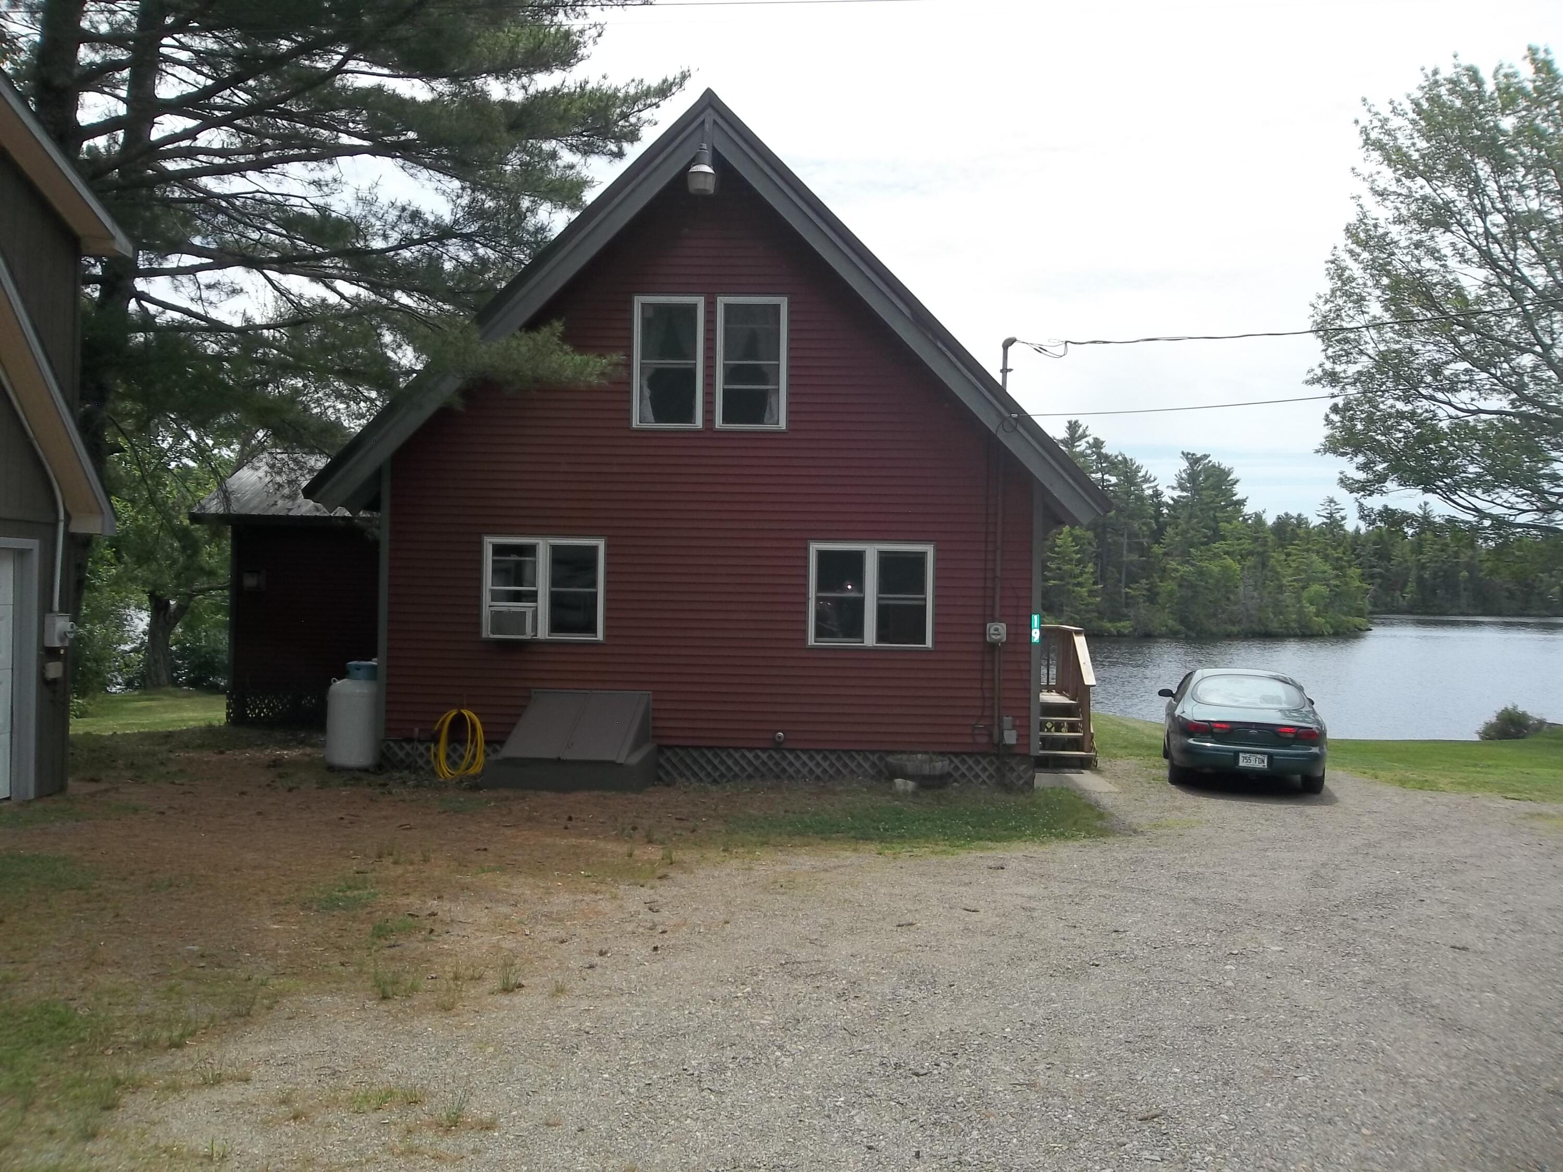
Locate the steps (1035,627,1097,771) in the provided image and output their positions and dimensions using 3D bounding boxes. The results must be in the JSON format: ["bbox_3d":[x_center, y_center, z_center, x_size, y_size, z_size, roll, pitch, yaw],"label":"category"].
[{"bbox_3d":[3.522,1.434,16.613,1.069,1.760,2.400,1,0,3],"label":"steps"}]

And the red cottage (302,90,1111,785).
[{"bbox_3d":[-0.611,-1.511,18.262,8.664,7.506,10.500,1,0,3],"label":"red cottage"}]

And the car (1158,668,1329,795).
[{"bbox_3d":[6.030,1.805,16.120,1.860,1.400,5.000,1,-1,17],"label":"car"}]

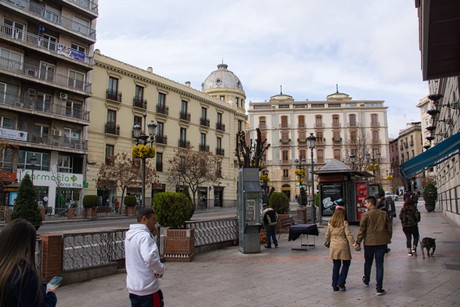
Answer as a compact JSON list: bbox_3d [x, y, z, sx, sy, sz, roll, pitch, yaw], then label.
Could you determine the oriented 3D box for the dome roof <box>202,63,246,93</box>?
[{"bbox_3d":[-1.064,-12.279,56.500,6.700,5.300,6.700,1,-8,0],"label":"dome roof"}]

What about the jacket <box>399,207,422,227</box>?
[{"bbox_3d":[5.049,1.788,9.646,0.580,0.605,0.340,-4,-9,25],"label":"jacket"}]

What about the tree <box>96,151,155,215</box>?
[{"bbox_3d":[-9.414,2.762,31.924,5.500,5.767,5.200,0,-8,0],"label":"tree"}]

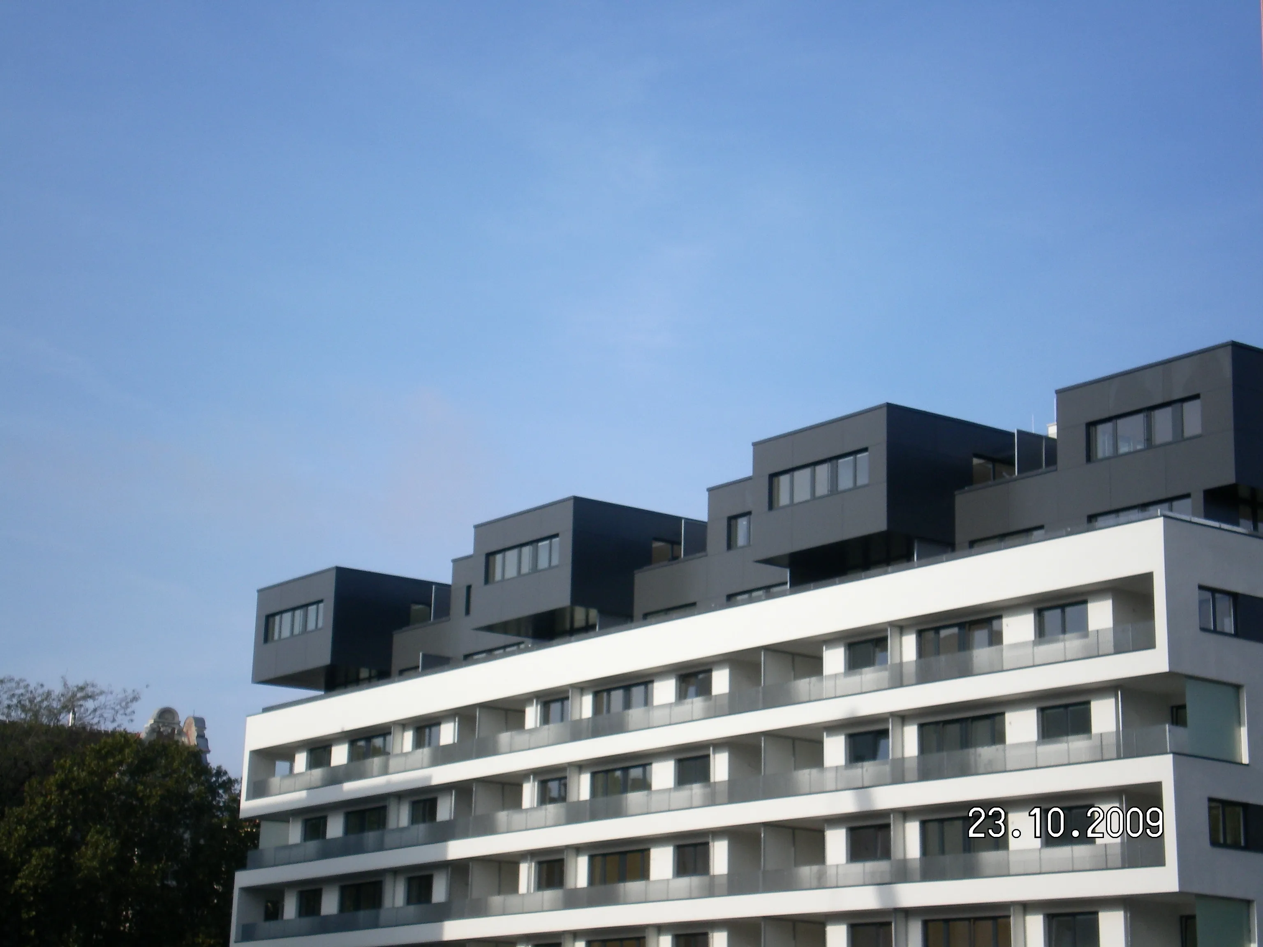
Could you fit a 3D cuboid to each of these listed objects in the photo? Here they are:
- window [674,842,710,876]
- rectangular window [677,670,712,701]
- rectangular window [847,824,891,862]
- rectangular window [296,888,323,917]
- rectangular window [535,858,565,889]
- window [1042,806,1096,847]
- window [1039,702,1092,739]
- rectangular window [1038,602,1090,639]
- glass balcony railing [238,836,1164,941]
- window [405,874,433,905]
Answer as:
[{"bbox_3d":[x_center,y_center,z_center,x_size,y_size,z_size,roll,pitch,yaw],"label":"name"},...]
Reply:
[{"bbox_3d":[2.048,13.105,83.952,0.150,1.108,1.929,12,-18,-36],"label":"window"},{"bbox_3d":[2.174,7.305,85.431,0.150,1.034,1.912,12,-18,-36],"label":"rectangular window"},{"bbox_3d":[7.404,11.549,77.313,0.150,1.130,1.964,12,-18,-36],"label":"rectangular window"},{"bbox_3d":[-13.577,18.176,104.845,0.120,1.143,1.903,12,-18,-36],"label":"rectangular window"},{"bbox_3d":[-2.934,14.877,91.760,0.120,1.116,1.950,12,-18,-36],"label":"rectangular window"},{"bbox_3d":[12.507,10.101,70.975,0.150,1.112,1.983,12,-18,-36],"label":"window"},{"bbox_3d":[12.778,7.386,73.041,0.120,1.128,1.928,12,-18,-36],"label":"window"},{"bbox_3d":[12.596,4.367,72.485,0.150,1.116,1.980,12,-18,-36],"label":"rectangular window"},{"bbox_3d":[-1.092,15.072,87.268,0.080,0.750,50.713,12,-18,-37],"label":"glass balcony railing"},{"bbox_3d":[-8.263,16.229,96.700,0.150,1.133,1.942,12,-18,-36],"label":"window"}]

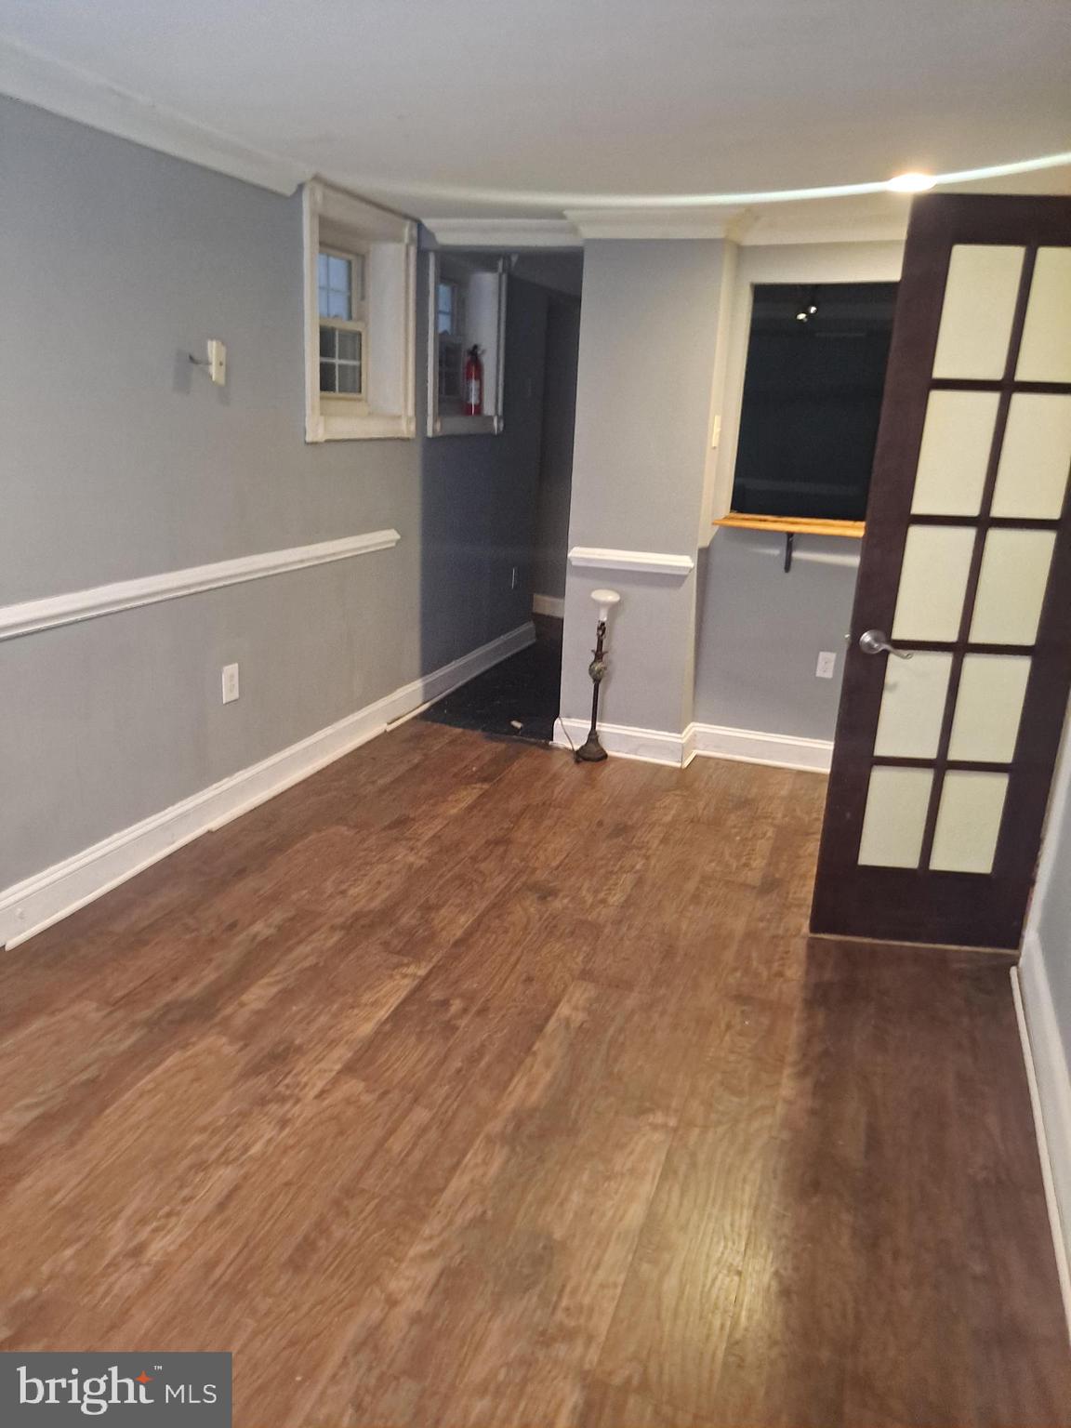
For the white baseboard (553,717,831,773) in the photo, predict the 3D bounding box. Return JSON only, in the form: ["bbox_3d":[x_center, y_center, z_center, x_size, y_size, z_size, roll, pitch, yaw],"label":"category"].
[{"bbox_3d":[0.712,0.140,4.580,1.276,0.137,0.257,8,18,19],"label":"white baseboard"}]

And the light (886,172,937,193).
[{"bbox_3d":[1.187,-1.679,3.256,0.149,0.027,0.151,8,18,19],"label":"light"}]

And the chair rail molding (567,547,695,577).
[{"bbox_3d":[0.399,-0.645,4.351,0.553,0.077,0.038,8,18,19],"label":"chair rail molding"}]

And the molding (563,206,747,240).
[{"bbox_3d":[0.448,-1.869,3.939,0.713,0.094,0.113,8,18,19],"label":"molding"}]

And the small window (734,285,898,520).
[{"bbox_3d":[1.125,-1.241,4.138,0.598,0.906,0.091,8,18,19],"label":"small window"}]

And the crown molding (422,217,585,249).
[{"bbox_3d":[-0.115,-1.996,4.277,0.710,0.095,0.091,8,18,19],"label":"crown molding"}]

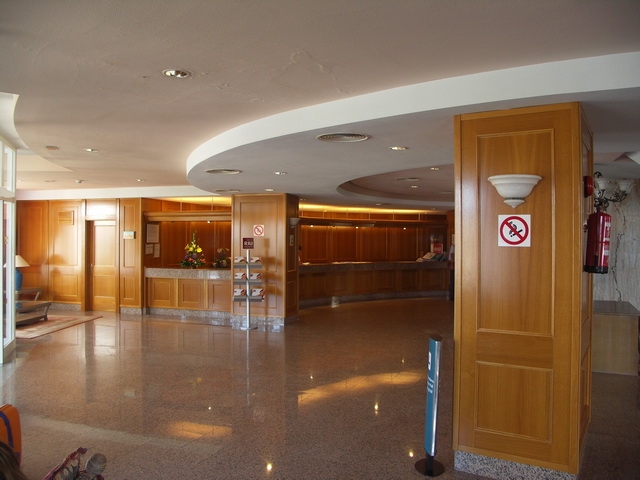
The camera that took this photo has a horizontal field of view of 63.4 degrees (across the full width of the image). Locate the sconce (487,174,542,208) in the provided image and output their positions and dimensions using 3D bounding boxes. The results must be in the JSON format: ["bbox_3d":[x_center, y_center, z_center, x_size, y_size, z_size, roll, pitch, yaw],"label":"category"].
[{"bbox_3d":[1.280,-0.316,3.392,0.341,0.221,0.168,0,0,31],"label":"sconce"}]

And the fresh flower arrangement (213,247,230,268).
[{"bbox_3d":[-2.018,0.358,10.713,0.420,0.460,0.380,0,0,20],"label":"fresh flower arrangement"}]

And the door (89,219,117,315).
[{"bbox_3d":[-4.804,0.585,11.491,0.792,2.033,0.060,0,0,20],"label":"door"}]

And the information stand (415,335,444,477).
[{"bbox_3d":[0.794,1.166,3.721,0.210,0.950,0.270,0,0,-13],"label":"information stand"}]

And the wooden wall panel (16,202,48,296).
[{"bbox_3d":[-6.754,0.283,12.131,1.017,2.333,0.061,0,0,18],"label":"wooden wall panel"}]

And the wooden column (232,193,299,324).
[{"bbox_3d":[-1.076,0.384,10.451,1.121,2.521,0.774,0,0,17],"label":"wooden column"}]

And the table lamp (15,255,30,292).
[{"bbox_3d":[-6.600,0.721,11.307,0.469,0.779,0.469,0,0,18],"label":"table lamp"}]

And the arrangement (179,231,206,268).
[{"bbox_3d":[-2.676,0.226,10.952,0.510,0.730,0.450,0,0,20],"label":"arrangement"}]

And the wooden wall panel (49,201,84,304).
[{"bbox_3d":[-5.725,0.266,11.724,1.038,2.338,0.070,0,0,20],"label":"wooden wall panel"}]

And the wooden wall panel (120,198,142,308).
[{"bbox_3d":[-4.034,0.271,11.109,0.551,2.317,0.070,0,0,20],"label":"wooden wall panel"}]

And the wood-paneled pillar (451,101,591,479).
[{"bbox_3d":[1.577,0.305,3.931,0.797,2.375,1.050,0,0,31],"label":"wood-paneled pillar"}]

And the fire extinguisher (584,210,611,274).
[{"bbox_3d":[1.898,0.005,3.530,0.158,0.453,0.158,5,2,31],"label":"fire extinguisher"}]

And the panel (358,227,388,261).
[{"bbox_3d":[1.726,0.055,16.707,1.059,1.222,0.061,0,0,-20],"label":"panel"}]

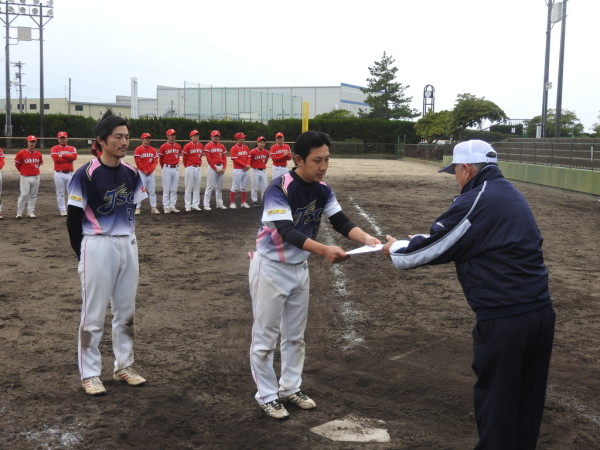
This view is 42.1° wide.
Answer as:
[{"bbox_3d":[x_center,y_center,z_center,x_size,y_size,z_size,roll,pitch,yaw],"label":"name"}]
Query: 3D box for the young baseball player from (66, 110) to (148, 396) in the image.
[{"bbox_3d":[-1.222,0.165,5.028,0.360,1.790,0.480,6,8,41],"label":"young baseball player"}]

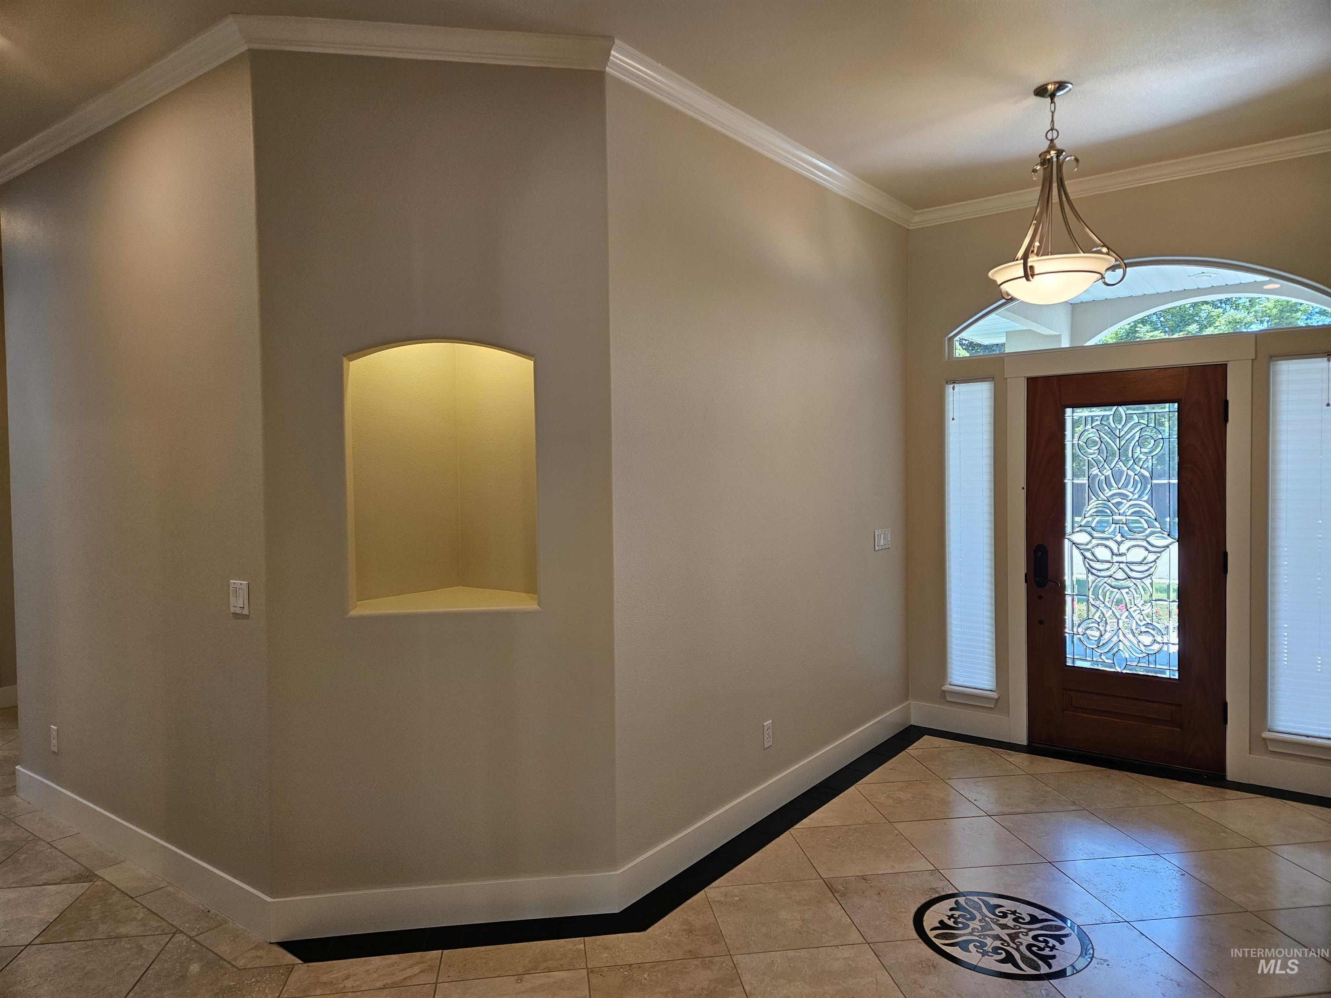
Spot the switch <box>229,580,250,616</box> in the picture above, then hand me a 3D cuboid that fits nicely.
[{"bbox_3d":[-1.435,0.334,2.992,0.120,0.113,0.012,1,2,37],"label":"switch"}]

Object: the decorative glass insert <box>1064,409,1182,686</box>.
[{"bbox_3d":[2.364,0.212,4.593,0.528,1.389,0.030,1,2,37],"label":"decorative glass insert"}]

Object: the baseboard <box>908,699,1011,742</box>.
[{"bbox_3d":[1.702,1.285,5.116,0.574,0.140,0.016,1,2,37],"label":"baseboard"}]

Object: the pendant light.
[{"bbox_3d":[1.537,-1.194,3.505,0.500,0.838,0.490,1,2,37],"label":"pendant light"}]

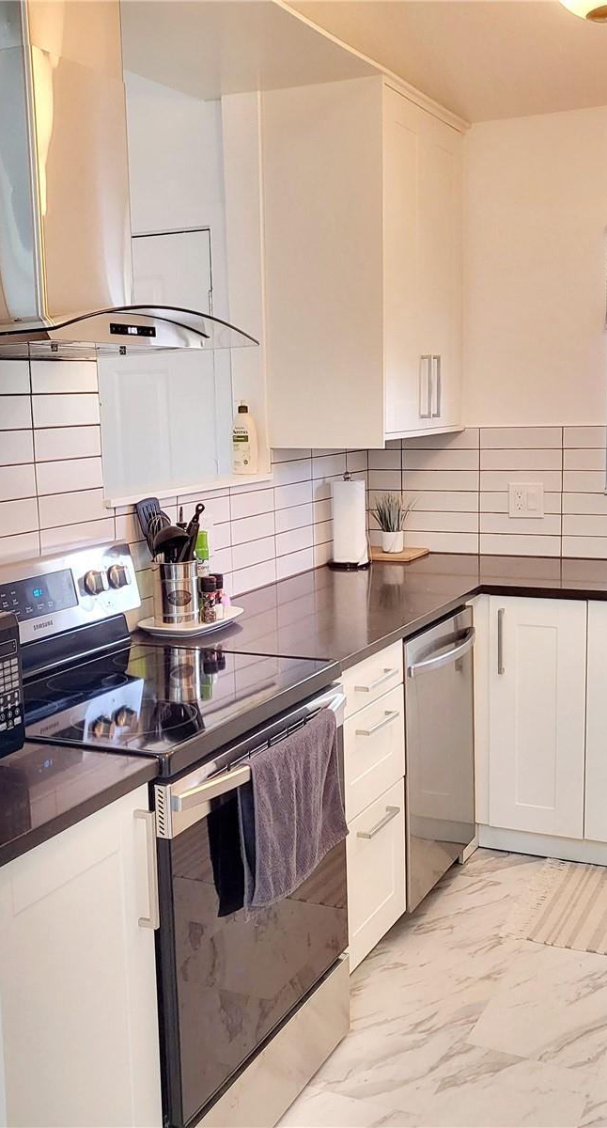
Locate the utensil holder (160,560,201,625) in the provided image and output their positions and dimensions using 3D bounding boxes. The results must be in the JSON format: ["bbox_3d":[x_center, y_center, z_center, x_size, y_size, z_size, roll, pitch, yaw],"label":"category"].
[{"bbox_3d":[-0.335,0.073,3.045,0.114,0.158,0.114,-1,8,0],"label":"utensil holder"}]

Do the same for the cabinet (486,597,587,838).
[{"bbox_3d":[0.867,0.444,3.854,0.311,0.765,0.604,3,9,25],"label":"cabinet"}]

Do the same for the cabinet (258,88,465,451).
[{"bbox_3d":[0.231,-0.962,3.847,0.397,1.094,0.790,3,9,25],"label":"cabinet"}]

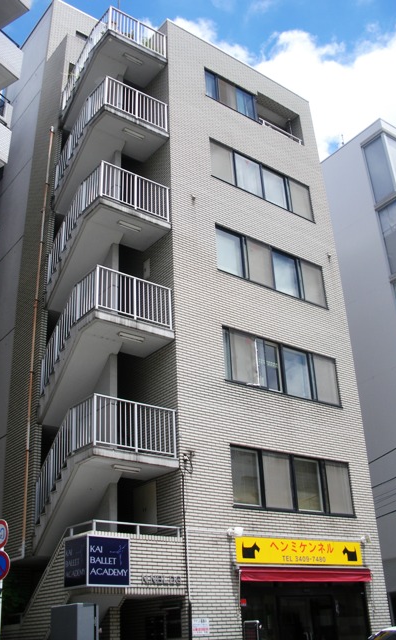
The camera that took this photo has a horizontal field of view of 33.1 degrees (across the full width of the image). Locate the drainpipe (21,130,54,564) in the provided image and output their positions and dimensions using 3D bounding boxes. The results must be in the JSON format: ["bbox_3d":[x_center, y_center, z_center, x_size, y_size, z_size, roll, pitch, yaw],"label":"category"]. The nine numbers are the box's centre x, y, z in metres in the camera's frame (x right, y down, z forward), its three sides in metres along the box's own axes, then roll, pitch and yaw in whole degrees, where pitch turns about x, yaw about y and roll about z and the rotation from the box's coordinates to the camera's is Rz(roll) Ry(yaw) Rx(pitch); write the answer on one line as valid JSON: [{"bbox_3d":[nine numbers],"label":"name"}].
[{"bbox_3d":[-4.155,-0.361,17.563,0.092,12.740,0.092,17,-33,-33],"label":"drainpipe"}]

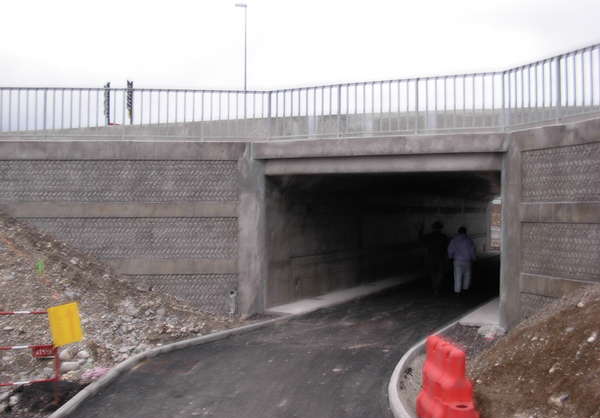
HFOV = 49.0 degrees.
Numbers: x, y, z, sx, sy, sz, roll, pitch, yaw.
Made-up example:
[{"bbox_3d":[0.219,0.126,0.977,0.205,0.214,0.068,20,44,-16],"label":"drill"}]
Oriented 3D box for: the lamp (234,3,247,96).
[{"bbox_3d":[-3.160,-6.300,35.000,0.650,9.100,0.280,0,0,-6],"label":"lamp"}]

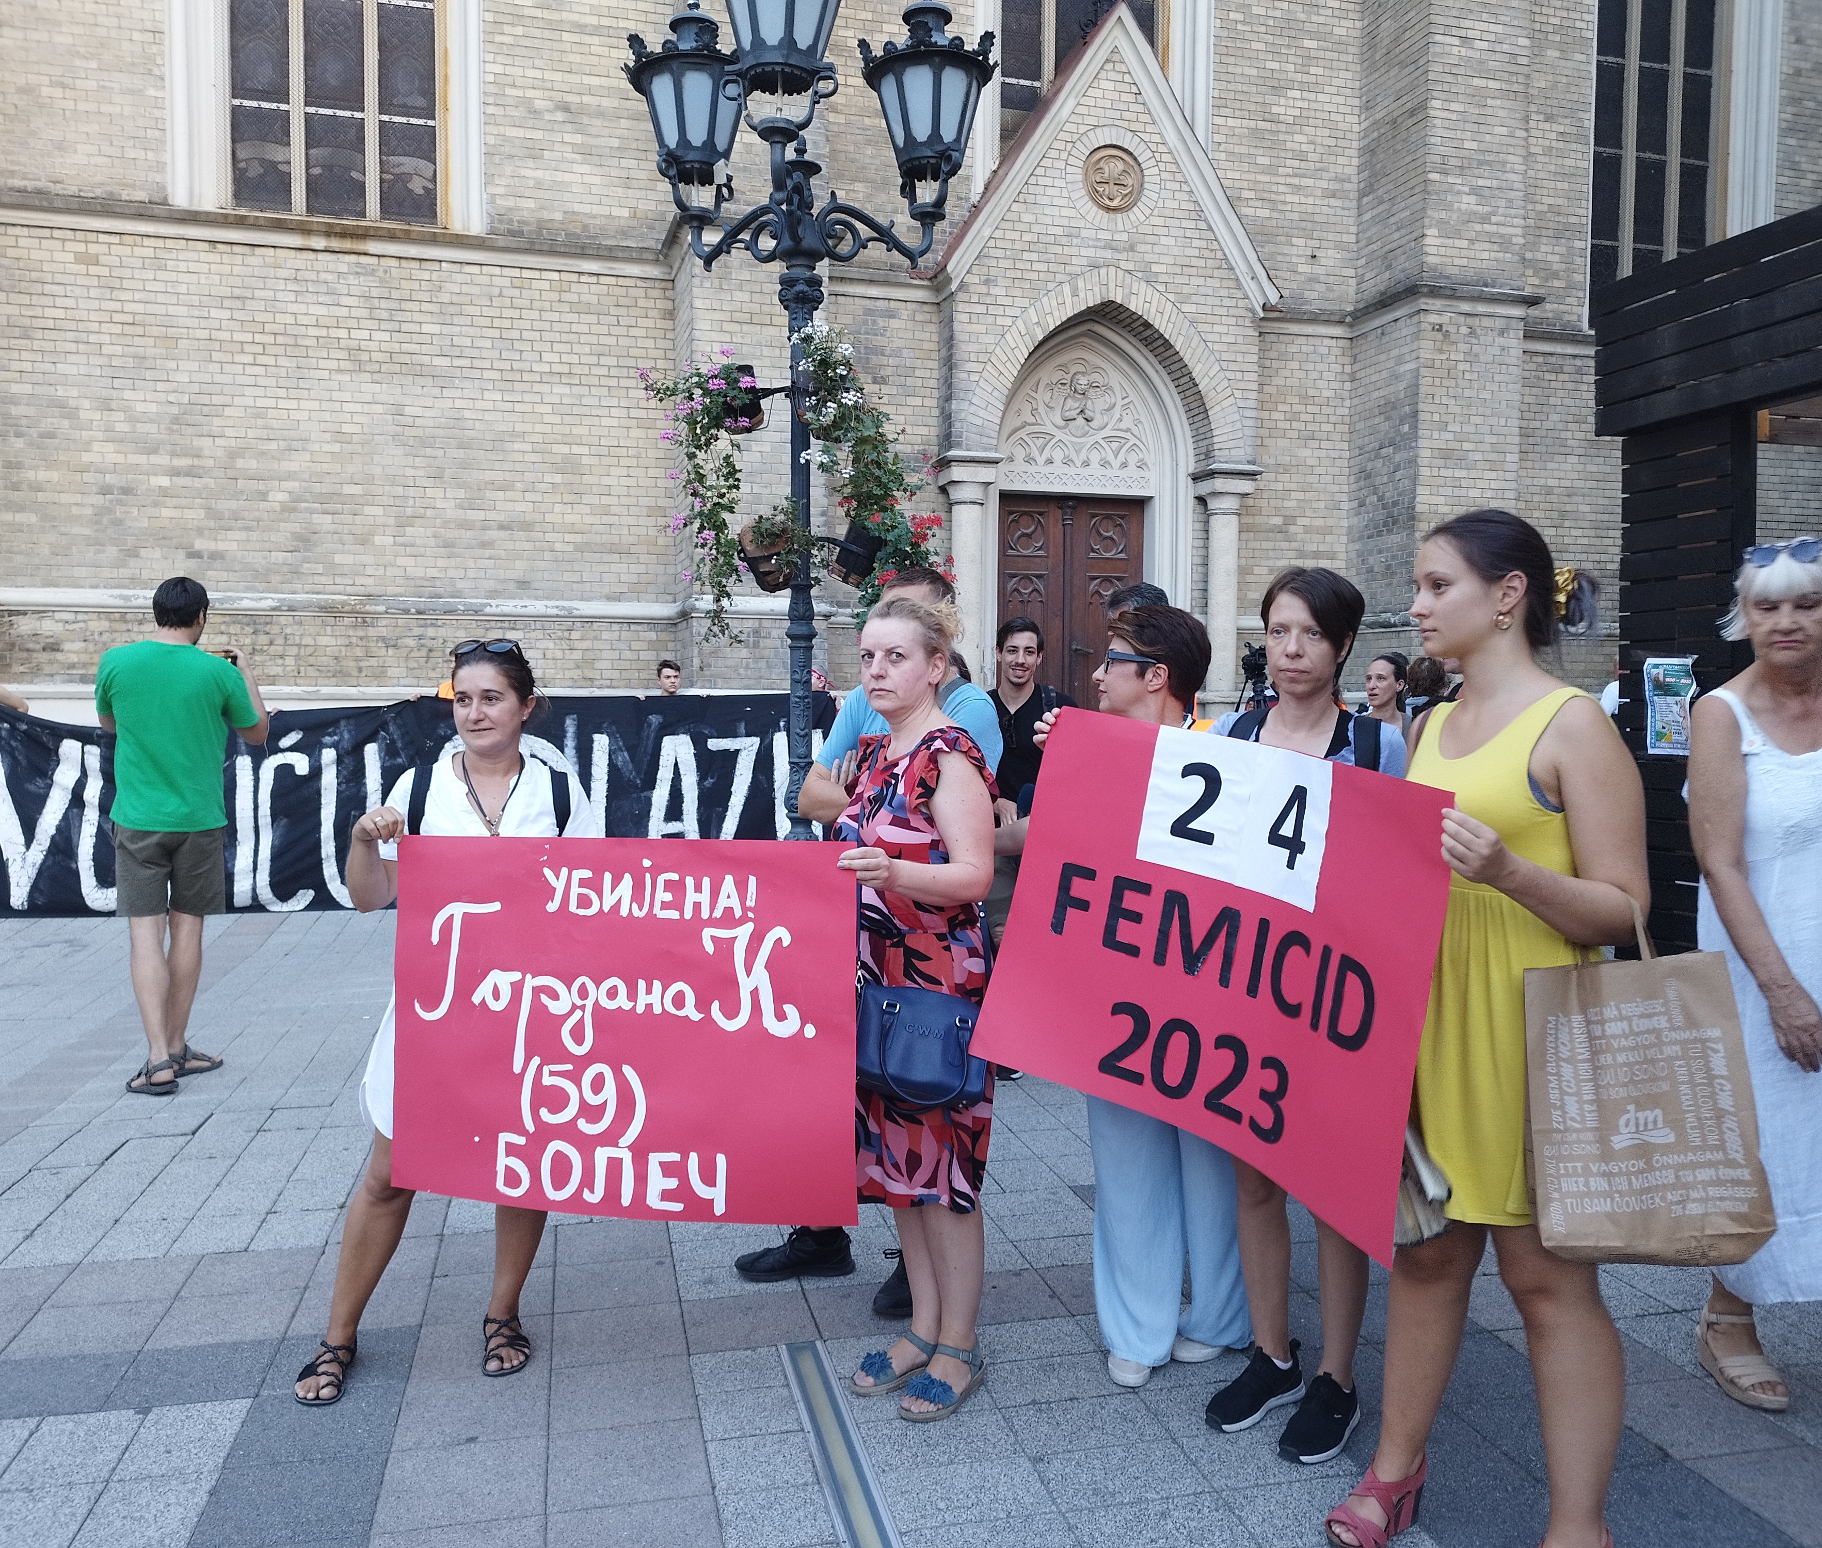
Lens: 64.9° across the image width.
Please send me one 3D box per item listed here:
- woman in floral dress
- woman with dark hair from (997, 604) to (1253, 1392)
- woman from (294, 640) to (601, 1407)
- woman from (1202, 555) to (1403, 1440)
[{"bbox_3d":[0.012,0.450,2.950,0.430,1.639,0.420,4,5,45],"label":"woman in floral dress"},{"bbox_3d":[0.480,0.452,3.030,0.500,1.622,0.480,3,4,37],"label":"woman with dark hair"},{"bbox_3d":[-0.971,0.492,3.030,0.620,1.551,0.460,0,3,-12],"label":"woman"},{"bbox_3d":[0.773,0.445,2.830,0.460,1.700,0.380,2,4,25],"label":"woman"}]

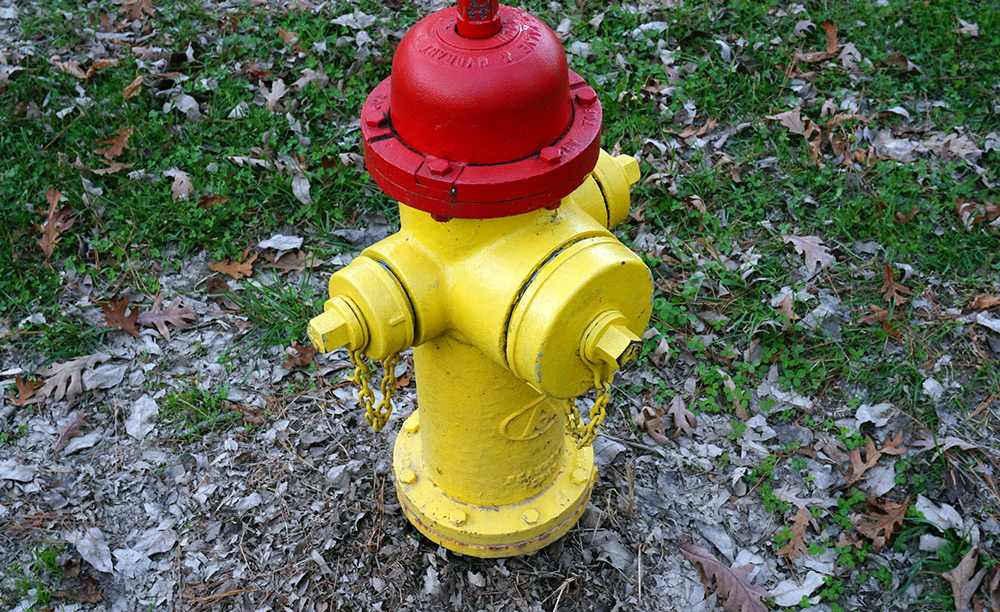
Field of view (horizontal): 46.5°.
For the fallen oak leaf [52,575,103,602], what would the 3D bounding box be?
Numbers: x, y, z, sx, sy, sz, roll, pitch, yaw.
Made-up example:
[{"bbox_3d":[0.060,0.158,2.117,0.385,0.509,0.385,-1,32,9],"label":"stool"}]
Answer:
[{"bbox_3d":[-0.543,0.365,1.512,0.064,0.020,0.034,5,43,7],"label":"fallen oak leaf"}]

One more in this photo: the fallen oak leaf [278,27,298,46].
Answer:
[{"bbox_3d":[-0.455,-0.581,2.500,0.036,0.025,0.065,-27,49,-25],"label":"fallen oak leaf"}]

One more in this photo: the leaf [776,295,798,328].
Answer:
[{"bbox_3d":[0.463,0.008,1.870,0.033,0.020,0.067,5,43,7],"label":"leaf"}]

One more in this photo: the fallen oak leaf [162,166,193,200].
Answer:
[{"bbox_3d":[-0.582,-0.224,2.120,0.039,0.025,0.094,-23,47,-21],"label":"fallen oak leaf"}]

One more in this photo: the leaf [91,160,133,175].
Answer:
[{"bbox_3d":[-0.725,-0.261,2.179,0.081,0.025,0.032,-15,45,-14],"label":"leaf"}]

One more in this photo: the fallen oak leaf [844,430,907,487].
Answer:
[{"bbox_3d":[0.520,0.208,1.641,0.130,0.025,0.047,-25,48,-23],"label":"fallen oak leaf"}]

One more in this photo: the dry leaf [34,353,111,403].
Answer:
[{"bbox_3d":[-0.662,0.108,1.808,0.125,0.020,0.083,-29,49,-26],"label":"dry leaf"}]

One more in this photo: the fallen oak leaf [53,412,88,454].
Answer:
[{"bbox_3d":[-0.632,0.186,1.704,0.041,0.020,0.061,29,51,29],"label":"fallen oak leaf"}]

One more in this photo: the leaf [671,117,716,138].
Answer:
[{"bbox_3d":[0.394,-0.356,2.353,0.112,0.030,0.039,-19,53,-11],"label":"leaf"}]

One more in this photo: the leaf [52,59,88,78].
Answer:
[{"bbox_3d":[-0.890,-0.496,2.423,0.108,0.025,0.030,22,48,24],"label":"leaf"}]

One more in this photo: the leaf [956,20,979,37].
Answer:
[{"bbox_3d":[1.054,-0.624,2.624,0.054,0.020,0.041,18,67,19],"label":"leaf"}]

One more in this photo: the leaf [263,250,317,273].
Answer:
[{"bbox_3d":[-0.356,-0.076,1.992,0.096,0.022,0.042,-3,43,-2],"label":"leaf"}]

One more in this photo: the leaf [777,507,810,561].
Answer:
[{"bbox_3d":[0.401,0.304,1.566,0.043,0.016,0.085,12,45,15],"label":"leaf"}]

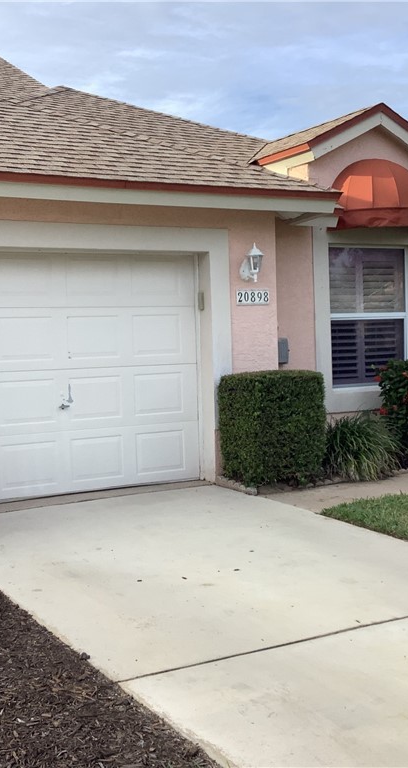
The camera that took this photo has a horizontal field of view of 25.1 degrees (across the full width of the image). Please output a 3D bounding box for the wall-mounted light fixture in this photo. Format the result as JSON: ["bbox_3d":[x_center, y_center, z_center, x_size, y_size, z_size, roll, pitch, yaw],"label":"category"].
[{"bbox_3d":[0.445,-1.095,8.332,0.185,0.351,0.260,-3,3,-29],"label":"wall-mounted light fixture"}]

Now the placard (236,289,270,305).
[{"bbox_3d":[0.462,-0.803,8.486,0.359,0.147,0.020,-3,3,-29],"label":"placard"}]

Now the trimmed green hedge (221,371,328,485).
[{"bbox_3d":[0.618,0.409,8.232,0.770,0.998,0.540,-3,3,-29],"label":"trimmed green hedge"}]

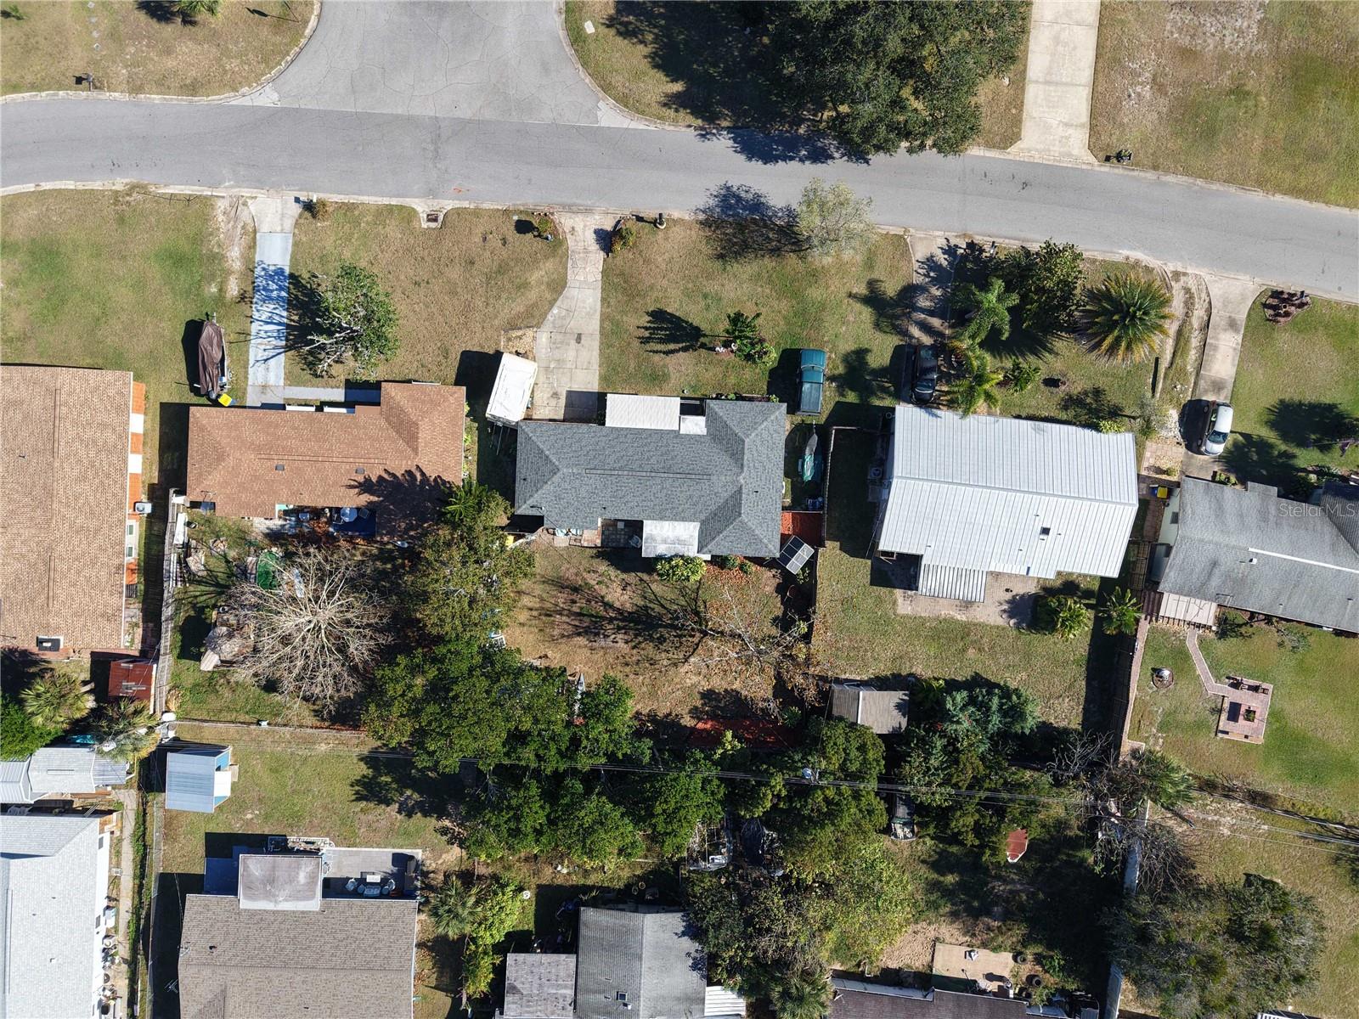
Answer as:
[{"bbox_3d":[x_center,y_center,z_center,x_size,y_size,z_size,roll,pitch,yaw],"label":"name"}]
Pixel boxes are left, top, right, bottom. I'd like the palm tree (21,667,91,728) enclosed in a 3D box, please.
[{"bbox_3d":[-46.400,14.000,71.800,5.300,5.800,4.800,0,90,0],"label":"palm tree"}]

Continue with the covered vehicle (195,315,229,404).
[{"bbox_3d":[-33.622,-11.034,68.169,2.000,2.000,6.300,1,90,-2],"label":"covered vehicle"}]

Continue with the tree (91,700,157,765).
[{"bbox_3d":[-41.750,16.660,72.200,5.100,5.200,4.900,0,90,0],"label":"tree"}]

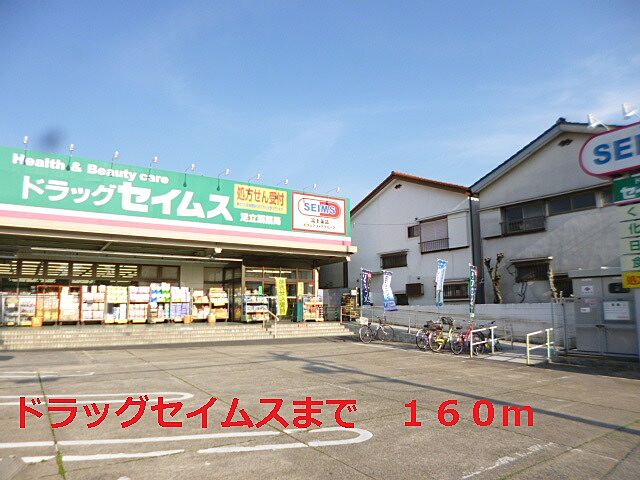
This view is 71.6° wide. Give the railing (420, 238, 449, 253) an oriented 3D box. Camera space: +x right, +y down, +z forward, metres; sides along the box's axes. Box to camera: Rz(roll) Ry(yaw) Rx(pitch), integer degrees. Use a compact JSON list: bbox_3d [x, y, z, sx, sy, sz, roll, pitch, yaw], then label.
[{"bbox_3d":[5.469,0.309,21.118,0.160,0.530,1.680,5,-9,-33],"label":"railing"}]

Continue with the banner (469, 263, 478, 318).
[{"bbox_3d":[5.234,1.753,15.100,0.500,1.820,0.080,6,-10,-39],"label":"banner"}]

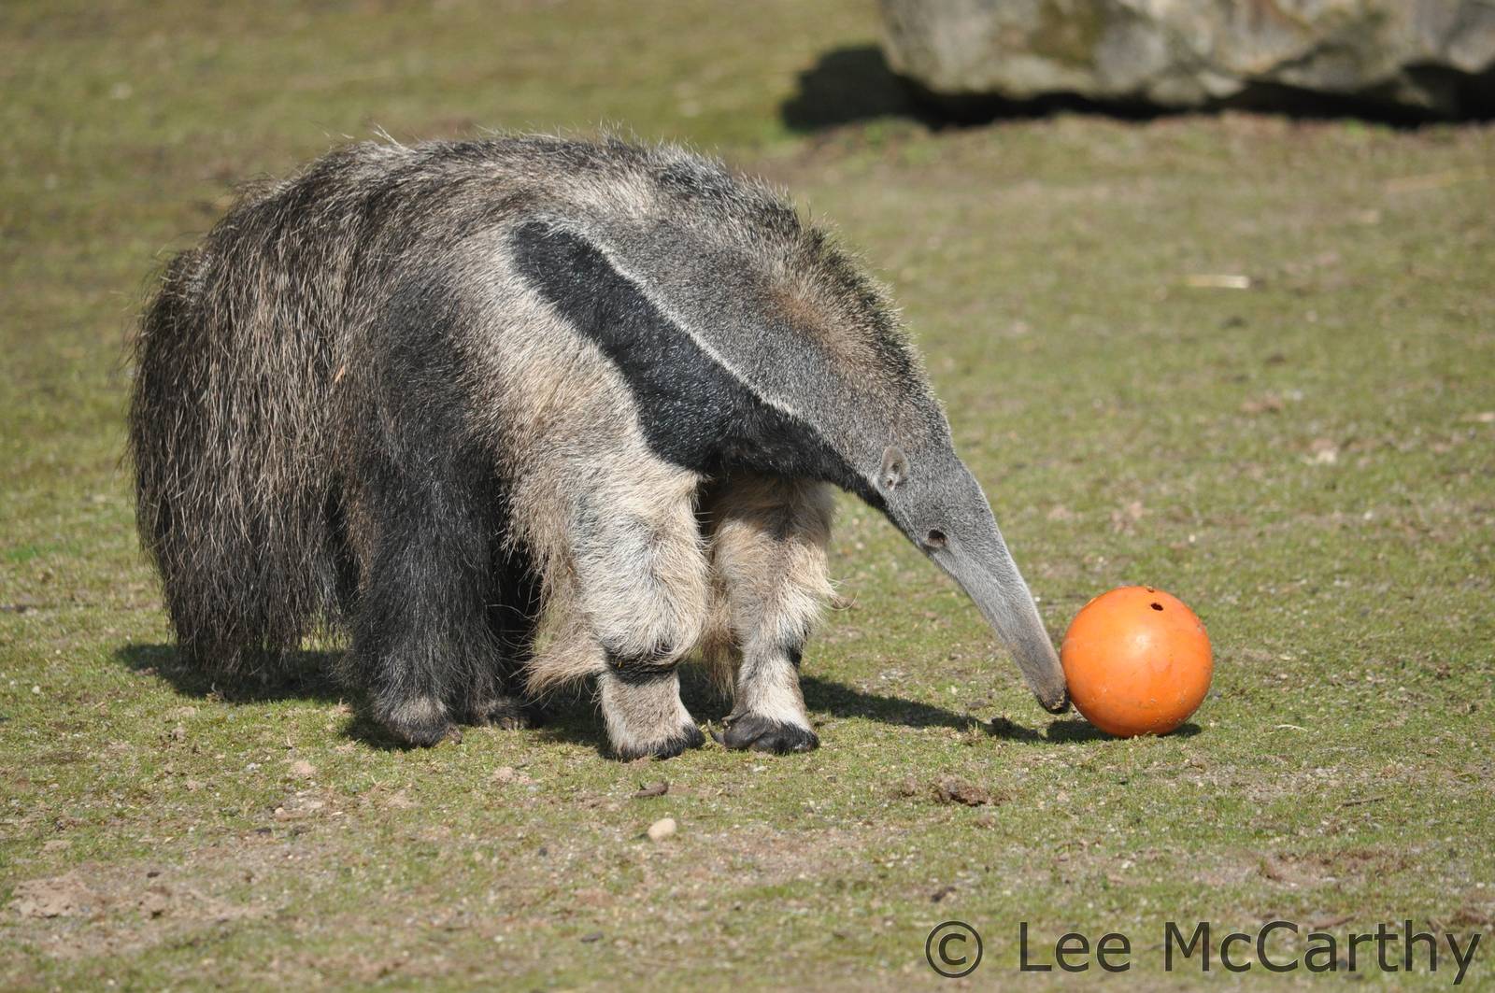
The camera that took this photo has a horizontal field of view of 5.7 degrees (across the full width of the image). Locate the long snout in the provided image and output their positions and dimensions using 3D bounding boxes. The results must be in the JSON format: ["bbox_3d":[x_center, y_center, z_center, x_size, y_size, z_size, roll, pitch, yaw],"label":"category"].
[{"bbox_3d":[0.299,0.153,16.886,0.064,0.212,0.068,-8,-26,-50],"label":"long snout"}]

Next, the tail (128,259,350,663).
[{"bbox_3d":[-0.597,-0.043,17.486,0.270,0.475,0.190,5,8,36],"label":"tail"}]

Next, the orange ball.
[{"bbox_3d":[0.440,0.186,16.886,0.170,0.170,0.170,0,6,0],"label":"orange ball"}]

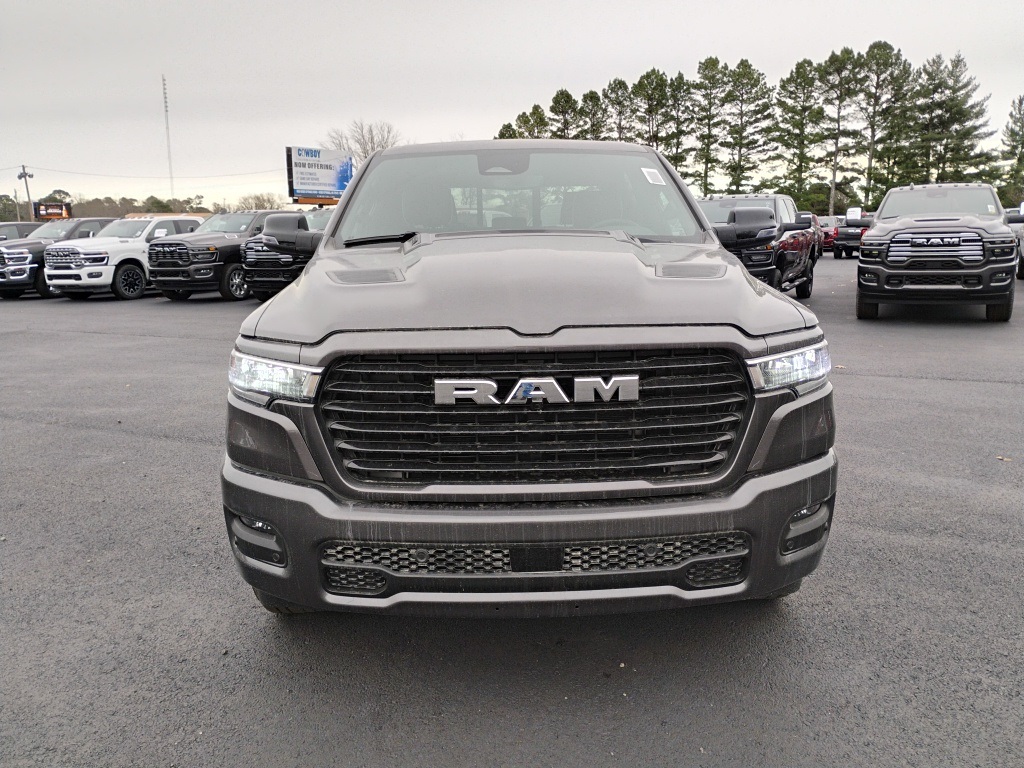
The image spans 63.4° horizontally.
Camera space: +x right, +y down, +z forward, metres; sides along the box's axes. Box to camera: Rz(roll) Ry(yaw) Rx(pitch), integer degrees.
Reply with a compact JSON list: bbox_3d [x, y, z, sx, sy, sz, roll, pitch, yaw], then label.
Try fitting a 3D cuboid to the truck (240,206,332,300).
[{"bbox_3d":[-3.930,-3.169,20.070,2.200,2.020,6.000,4,12,21],"label":"truck"}]

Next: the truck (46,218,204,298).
[{"bbox_3d":[-10.113,-3.597,23.294,2.150,2.030,6.000,2,11,17],"label":"truck"}]

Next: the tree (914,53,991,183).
[{"bbox_3d":[31.981,-17.675,60.000,5.650,12.387,5.650,-1,11,0],"label":"tree"}]

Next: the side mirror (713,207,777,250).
[{"bbox_3d":[1.117,-0.756,3.979,0.320,0.225,0.200,-1,11,-1],"label":"side mirror"}]

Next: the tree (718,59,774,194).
[{"bbox_3d":[16.512,-16.868,58.827,3.840,11.810,3.640,0,11,0],"label":"tree"}]

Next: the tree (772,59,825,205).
[{"bbox_3d":[19.875,-16.583,57.864,3.700,11.640,3.520,0,11,0],"label":"tree"}]

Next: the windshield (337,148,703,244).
[{"bbox_3d":[0.033,-0.890,3.881,1.620,0.550,0.820,-1,11,-1],"label":"windshield"}]

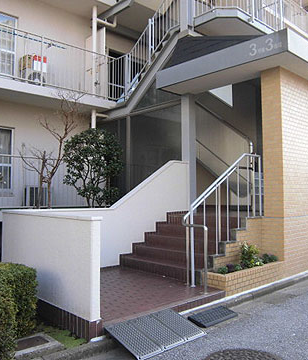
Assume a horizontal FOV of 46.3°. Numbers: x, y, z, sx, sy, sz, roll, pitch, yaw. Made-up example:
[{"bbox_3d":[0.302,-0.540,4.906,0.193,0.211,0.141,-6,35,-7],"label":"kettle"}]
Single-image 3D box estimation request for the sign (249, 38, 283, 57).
[{"bbox_3d":[1.655,-1.988,5.359,0.020,0.190,0.541,3,-4,-43],"label":"sign"}]

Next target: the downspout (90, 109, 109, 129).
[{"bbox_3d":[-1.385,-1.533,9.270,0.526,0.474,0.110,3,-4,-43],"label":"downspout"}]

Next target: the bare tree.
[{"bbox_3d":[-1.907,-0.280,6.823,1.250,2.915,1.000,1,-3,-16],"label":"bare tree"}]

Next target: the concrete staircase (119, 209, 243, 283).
[{"bbox_3d":[0.484,1.030,6.070,1.392,0.881,1.684,3,-4,-43],"label":"concrete staircase"}]

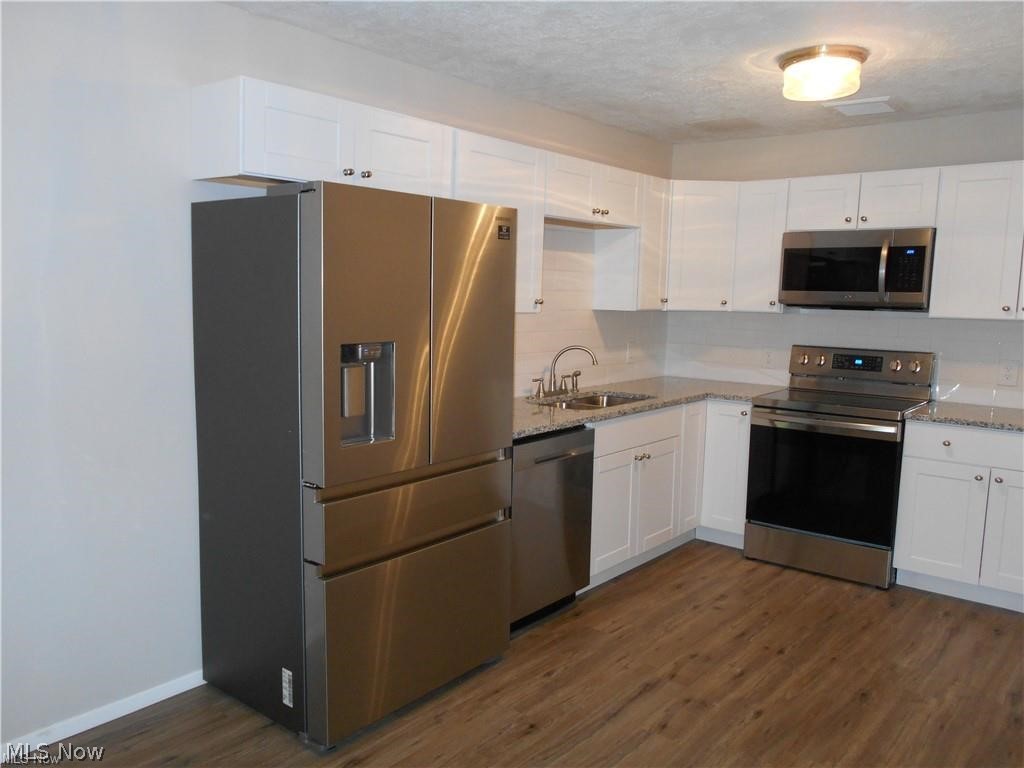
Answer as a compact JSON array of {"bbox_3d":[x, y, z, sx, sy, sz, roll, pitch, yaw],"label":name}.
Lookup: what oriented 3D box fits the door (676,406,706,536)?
[{"bbox_3d":[1.036,0.480,4.474,0.045,0.759,0.277,6,8,40],"label":"door"}]

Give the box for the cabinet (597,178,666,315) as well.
[{"bbox_3d":[0.717,-0.825,4.598,0.318,0.766,0.323,7,9,40],"label":"cabinet"}]

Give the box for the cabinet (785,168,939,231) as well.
[{"bbox_3d":[1.975,-0.996,4.269,0.766,0.302,0.321,7,9,40],"label":"cabinet"}]

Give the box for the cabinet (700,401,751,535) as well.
[{"bbox_3d":[1.246,0.481,4.460,0.271,0.741,0.022,7,9,40],"label":"cabinet"}]

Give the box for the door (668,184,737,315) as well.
[{"bbox_3d":[1.137,-0.820,4.604,0.400,0.755,0.022,0,7,-5],"label":"door"}]

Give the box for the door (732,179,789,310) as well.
[{"bbox_3d":[1.472,-0.806,4.547,0.304,0.763,0.025,7,9,40],"label":"door"}]

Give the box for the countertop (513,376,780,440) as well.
[{"bbox_3d":[0.628,0.101,4.151,0.900,0.033,2.420,7,9,40],"label":"countertop"}]

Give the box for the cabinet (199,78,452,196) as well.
[{"bbox_3d":[-0.676,-0.878,2.912,0.321,0.304,0.949,7,9,40],"label":"cabinet"}]

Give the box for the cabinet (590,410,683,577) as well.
[{"bbox_3d":[0.437,0.531,4.208,0.620,0.822,0.885,7,9,40],"label":"cabinet"}]

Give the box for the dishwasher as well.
[{"bbox_3d":[-0.030,0.613,3.639,0.610,0.840,0.601,7,9,40],"label":"dishwasher"}]

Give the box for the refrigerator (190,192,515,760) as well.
[{"bbox_3d":[-0.555,0.234,2.893,0.745,1.782,0.890,7,9,40],"label":"refrigerator"}]

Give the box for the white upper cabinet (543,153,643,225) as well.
[{"bbox_3d":[0.323,-1.003,4.081,0.321,0.302,0.893,7,9,40],"label":"white upper cabinet"}]

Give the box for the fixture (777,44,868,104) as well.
[{"bbox_3d":[1.274,-1.265,3.158,0.344,0.137,0.344,7,9,40],"label":"fixture"}]

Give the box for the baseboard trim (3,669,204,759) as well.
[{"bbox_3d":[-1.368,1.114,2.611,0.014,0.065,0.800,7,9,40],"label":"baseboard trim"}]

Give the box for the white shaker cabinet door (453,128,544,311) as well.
[{"bbox_3d":[-0.051,-0.704,3.471,0.025,0.763,0.603,7,9,40],"label":"white shaker cabinet door"}]

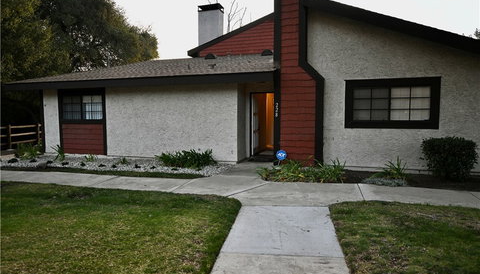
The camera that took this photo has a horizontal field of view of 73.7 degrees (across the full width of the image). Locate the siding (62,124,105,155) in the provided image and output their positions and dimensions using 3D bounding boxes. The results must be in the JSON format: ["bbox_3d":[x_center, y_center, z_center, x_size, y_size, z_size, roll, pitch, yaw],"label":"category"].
[{"bbox_3d":[-5.518,0.073,11.321,1.858,1.090,0.070,1,4,20],"label":"siding"}]

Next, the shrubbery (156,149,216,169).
[{"bbox_3d":[-1.407,0.570,9.073,1.534,0.460,0.837,1,4,20],"label":"shrubbery"}]

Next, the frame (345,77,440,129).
[{"bbox_3d":[3.758,-0.819,7.984,2.137,1.235,0.100,1,4,20],"label":"frame"}]

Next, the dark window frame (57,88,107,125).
[{"bbox_3d":[-5.501,-1.088,11.228,2.144,1.205,0.100,1,4,20],"label":"dark window frame"}]

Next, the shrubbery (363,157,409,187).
[{"bbox_3d":[3.060,0.732,6.916,0.865,0.460,0.879,1,4,20],"label":"shrubbery"}]

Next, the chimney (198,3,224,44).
[{"bbox_3d":[-1.166,-4.461,13.119,0.932,1.665,0.500,1,4,20],"label":"chimney"}]

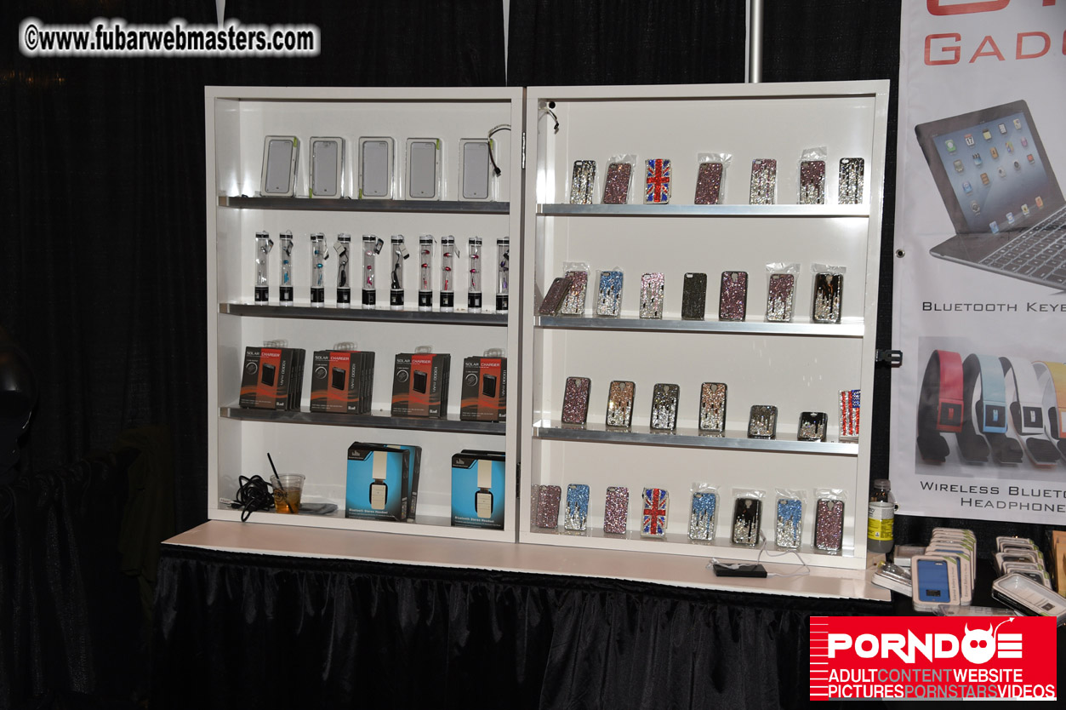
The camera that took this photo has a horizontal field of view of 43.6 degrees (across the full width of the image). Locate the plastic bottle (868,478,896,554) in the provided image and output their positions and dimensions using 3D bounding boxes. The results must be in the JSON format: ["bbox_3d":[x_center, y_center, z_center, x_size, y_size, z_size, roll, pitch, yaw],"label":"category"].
[{"bbox_3d":[0.933,0.430,3.559,0.067,0.192,0.067,3,6,14],"label":"plastic bottle"}]

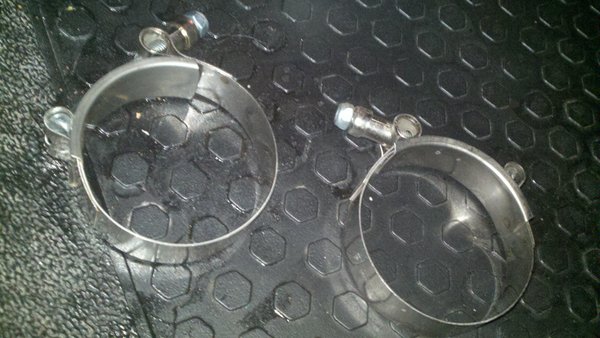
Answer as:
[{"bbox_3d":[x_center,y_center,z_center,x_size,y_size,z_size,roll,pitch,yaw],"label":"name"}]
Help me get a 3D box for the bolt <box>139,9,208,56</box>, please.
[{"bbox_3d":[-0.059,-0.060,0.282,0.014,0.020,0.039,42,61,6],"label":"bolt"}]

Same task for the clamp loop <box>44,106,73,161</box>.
[{"bbox_3d":[-0.097,-0.014,0.249,0.012,0.023,0.013,14,62,-9],"label":"clamp loop"}]

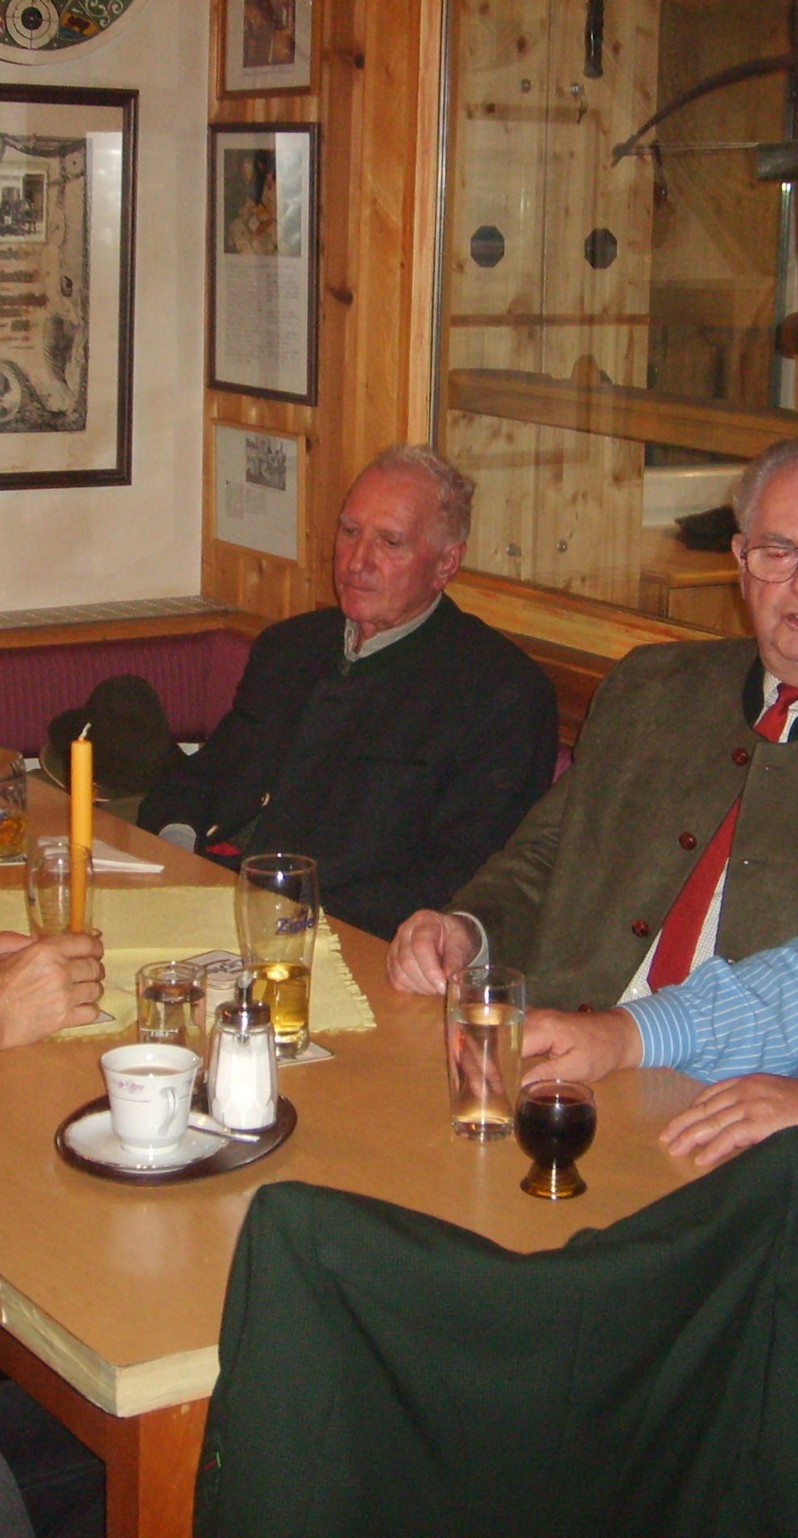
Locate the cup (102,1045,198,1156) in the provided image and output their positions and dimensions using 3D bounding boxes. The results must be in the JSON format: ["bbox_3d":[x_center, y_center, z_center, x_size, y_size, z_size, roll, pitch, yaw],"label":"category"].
[{"bbox_3d":[-0.208,0.286,2.162,0.084,0.075,0.101,-4,14,-25],"label":"cup"}]

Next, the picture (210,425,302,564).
[{"bbox_3d":[-0.243,-0.463,4.233,0.018,0.204,0.302,-6,15,-32],"label":"picture"}]

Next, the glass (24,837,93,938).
[{"bbox_3d":[-0.342,0.163,2.571,0.069,0.165,0.069,2,13,0],"label":"glass"}]

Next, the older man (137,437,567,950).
[{"bbox_3d":[-0.147,0.223,3.219,0.740,1.240,0.550,-9,16,-39],"label":"older man"}]

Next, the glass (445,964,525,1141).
[{"bbox_3d":[0.077,0.252,2.251,0.069,0.143,0.069,2,13,0],"label":"glass"}]

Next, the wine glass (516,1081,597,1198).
[{"bbox_3d":[0.133,0.311,2.134,0.067,0.083,0.067,2,13,0],"label":"wine glass"}]

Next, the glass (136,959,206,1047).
[{"bbox_3d":[-0.209,0.241,2.317,0.065,0.117,0.065,2,13,0],"label":"glass"}]

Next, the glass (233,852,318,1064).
[{"bbox_3d":[-0.119,0.183,2.465,0.083,0.186,0.083,2,13,0],"label":"glass"}]

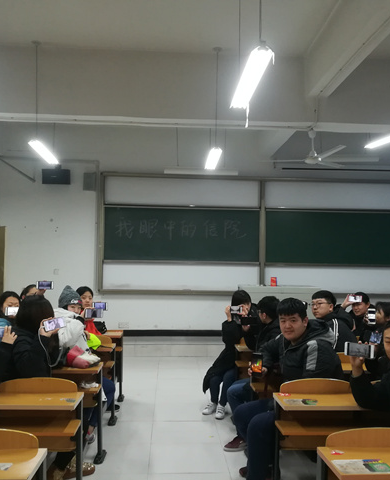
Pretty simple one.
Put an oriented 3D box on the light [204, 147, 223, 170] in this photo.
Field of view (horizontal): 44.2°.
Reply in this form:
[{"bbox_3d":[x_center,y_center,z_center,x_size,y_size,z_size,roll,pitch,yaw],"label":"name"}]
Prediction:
[{"bbox_3d":[0.248,-1.079,6.477,0.150,0.090,1.230,1,-3,-3],"label":"light"}]

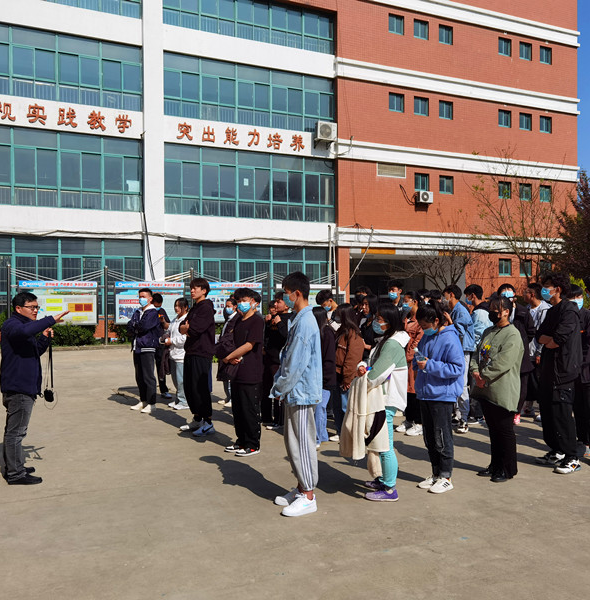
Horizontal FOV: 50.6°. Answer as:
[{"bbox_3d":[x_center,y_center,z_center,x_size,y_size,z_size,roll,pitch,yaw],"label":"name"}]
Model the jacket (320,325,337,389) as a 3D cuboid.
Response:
[{"bbox_3d":[0.307,0.609,6.850,0.310,0.670,0.440,0,0,-16],"label":"jacket"}]

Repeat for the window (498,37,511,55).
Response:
[{"bbox_3d":[11.050,-13.300,32.900,0.880,0.920,0.140,0,0,-24],"label":"window"}]

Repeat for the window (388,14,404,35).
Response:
[{"bbox_3d":[4.760,-12.912,29.319,0.843,0.900,0.150,0,0,-24],"label":"window"}]

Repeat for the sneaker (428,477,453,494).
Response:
[{"bbox_3d":[1.228,1.534,5.210,0.265,0.110,0.100,0,0,-37],"label":"sneaker"}]

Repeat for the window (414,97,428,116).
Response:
[{"bbox_3d":[5.940,-9.100,29.450,0.830,0.880,0.150,0,0,-24],"label":"window"}]

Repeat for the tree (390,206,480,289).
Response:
[{"bbox_3d":[6.036,-1.248,27.000,4.000,5.600,3.700,0,0,-24],"label":"tree"}]

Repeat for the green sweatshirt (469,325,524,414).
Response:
[{"bbox_3d":[1.795,0.606,5.560,0.380,0.780,0.520,0,0,-36],"label":"green sweatshirt"}]

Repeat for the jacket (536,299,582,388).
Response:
[{"bbox_3d":[2.410,0.400,5.720,0.350,0.790,0.470,0,0,-7],"label":"jacket"}]

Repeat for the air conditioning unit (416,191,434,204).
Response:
[{"bbox_3d":[6.050,-4.780,29.080,0.800,0.590,0.310,0,0,-24],"label":"air conditioning unit"}]

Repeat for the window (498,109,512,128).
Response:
[{"bbox_3d":[10.751,-9.263,31.998,0.839,0.852,0.150,0,0,-24],"label":"window"}]

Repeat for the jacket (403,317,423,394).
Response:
[{"bbox_3d":[1.400,0.650,7.320,0.320,0.860,0.450,0,0,-15],"label":"jacket"}]

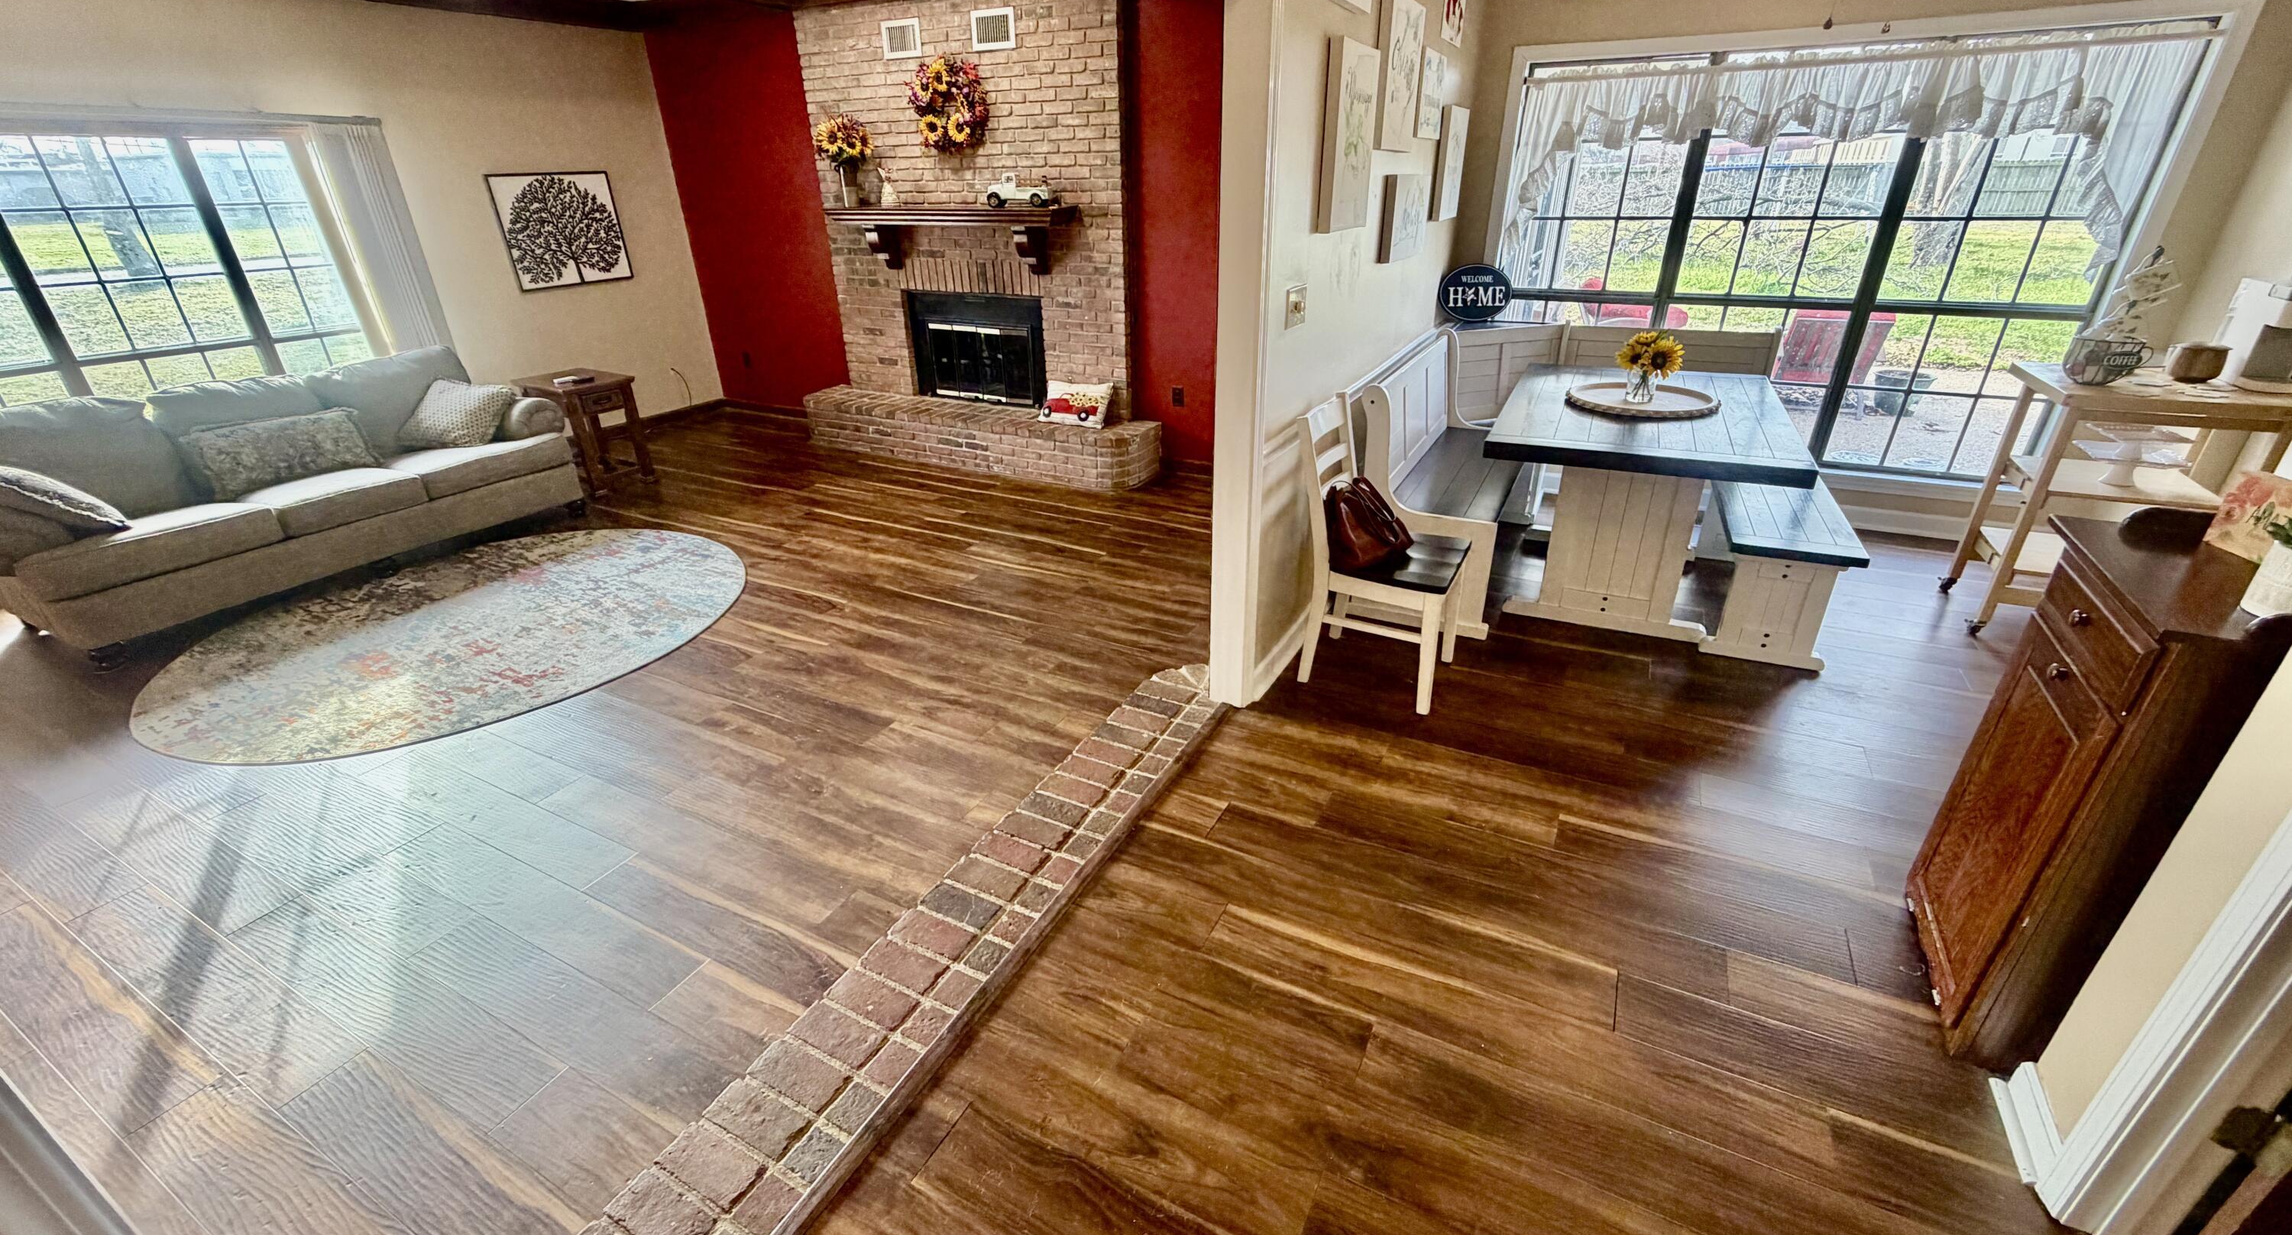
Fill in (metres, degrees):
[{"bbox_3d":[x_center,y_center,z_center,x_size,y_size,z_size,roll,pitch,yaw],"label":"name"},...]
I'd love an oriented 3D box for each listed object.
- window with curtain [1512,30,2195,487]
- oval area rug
[{"bbox_3d":[2.925,-1.629,4.335,2.414,1.798,0.130,11,28,25],"label":"window with curtain"},{"bbox_3d":[-3.012,0.001,4.190,2.140,0.012,2.260,12,29,25],"label":"oval area rug"}]

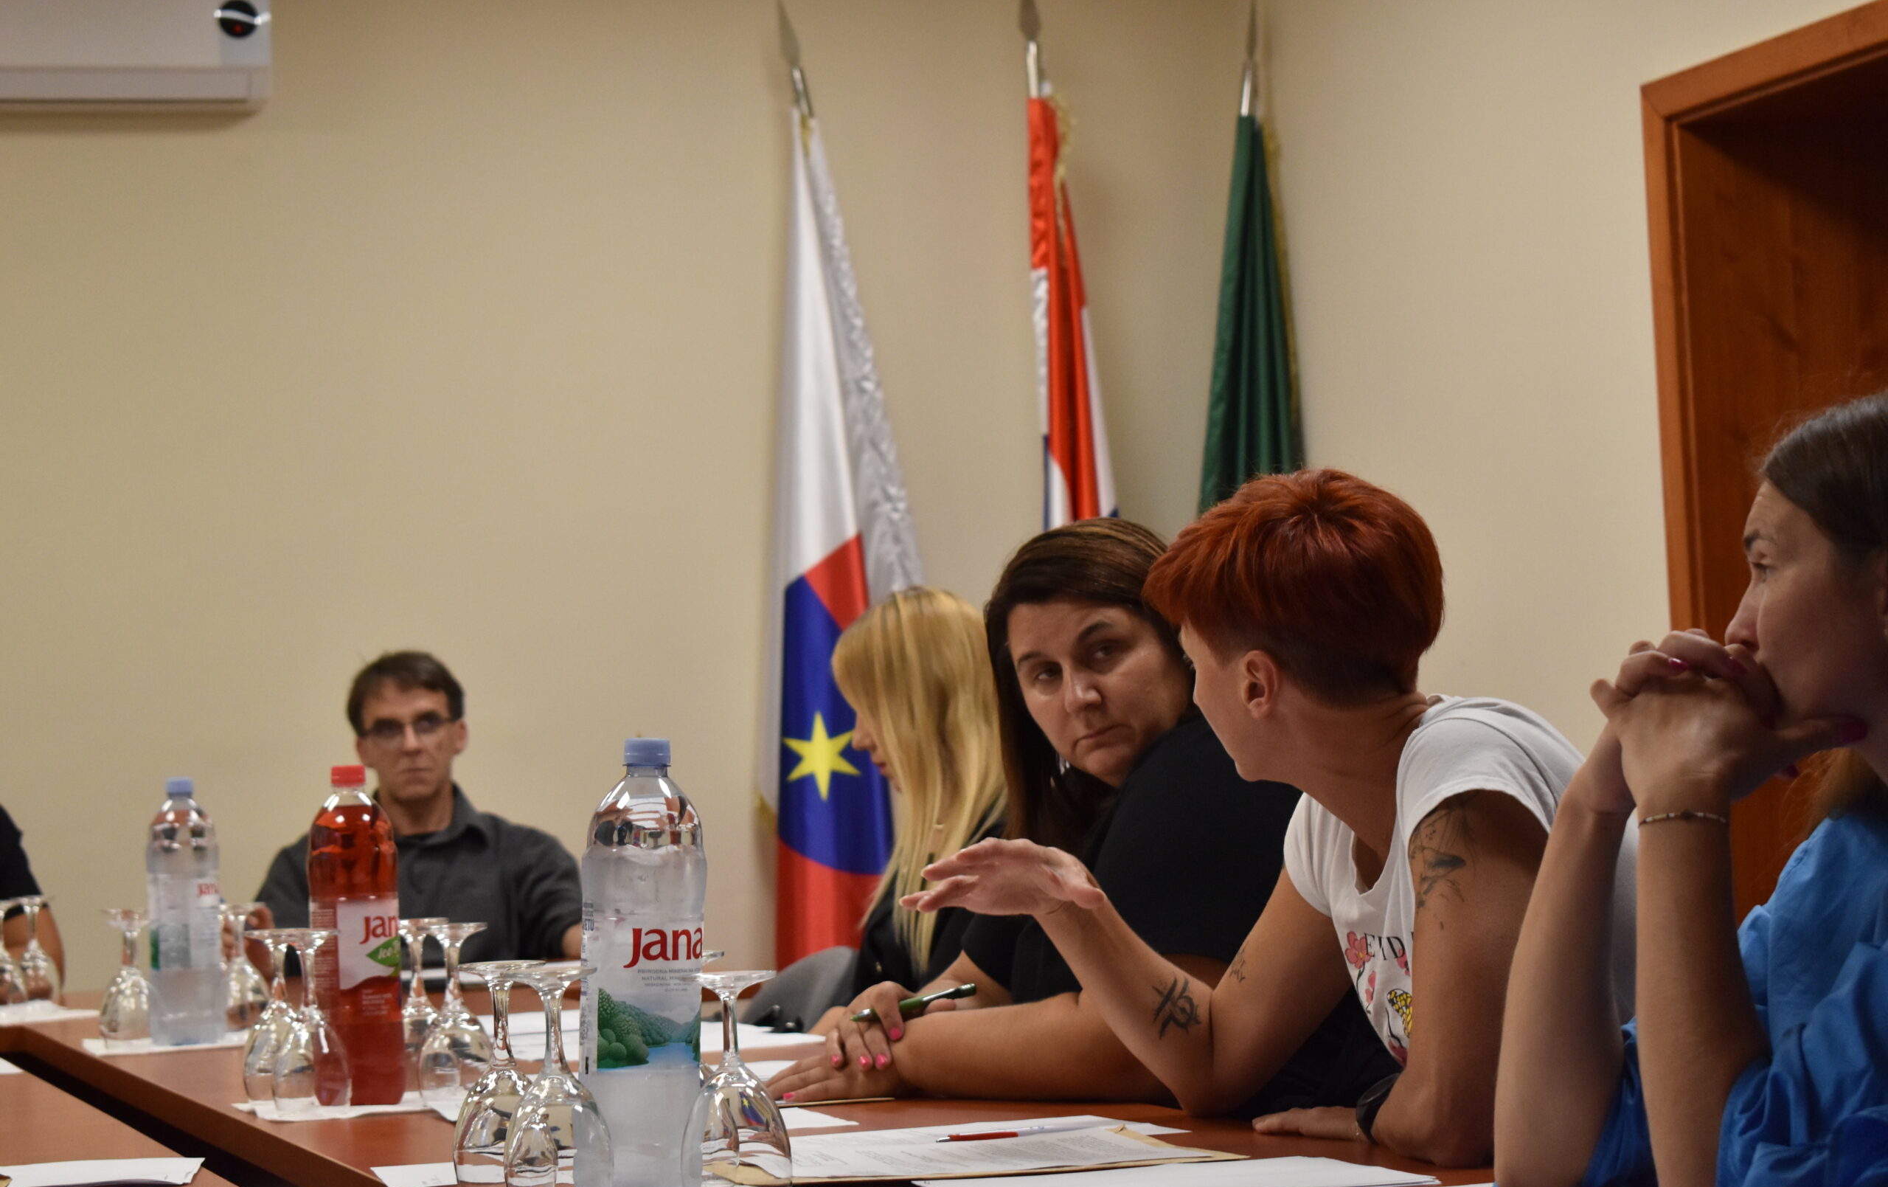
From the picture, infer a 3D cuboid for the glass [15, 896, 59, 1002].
[{"bbox_3d":[-1.411,0.555,6.721,0.073,0.168,0.073,-1,-3,-18],"label":"glass"}]

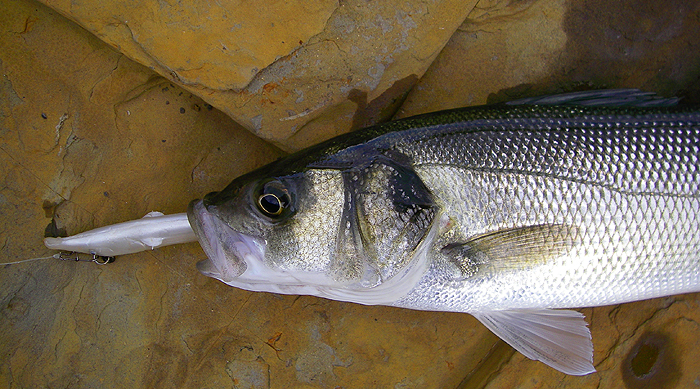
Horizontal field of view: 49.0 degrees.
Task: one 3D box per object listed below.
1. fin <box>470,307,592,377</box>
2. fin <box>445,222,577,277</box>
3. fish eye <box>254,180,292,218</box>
[{"bbox_3d":[0.103,0.082,0.432,0.076,0.012,0.037,15,81,2],"label":"fin"},{"bbox_3d":[0.089,0.031,0.422,0.075,0.010,0.025,-7,80,-1],"label":"fin"},{"bbox_3d":[-0.043,0.003,0.435,0.021,0.010,0.021,0,80,9],"label":"fish eye"}]

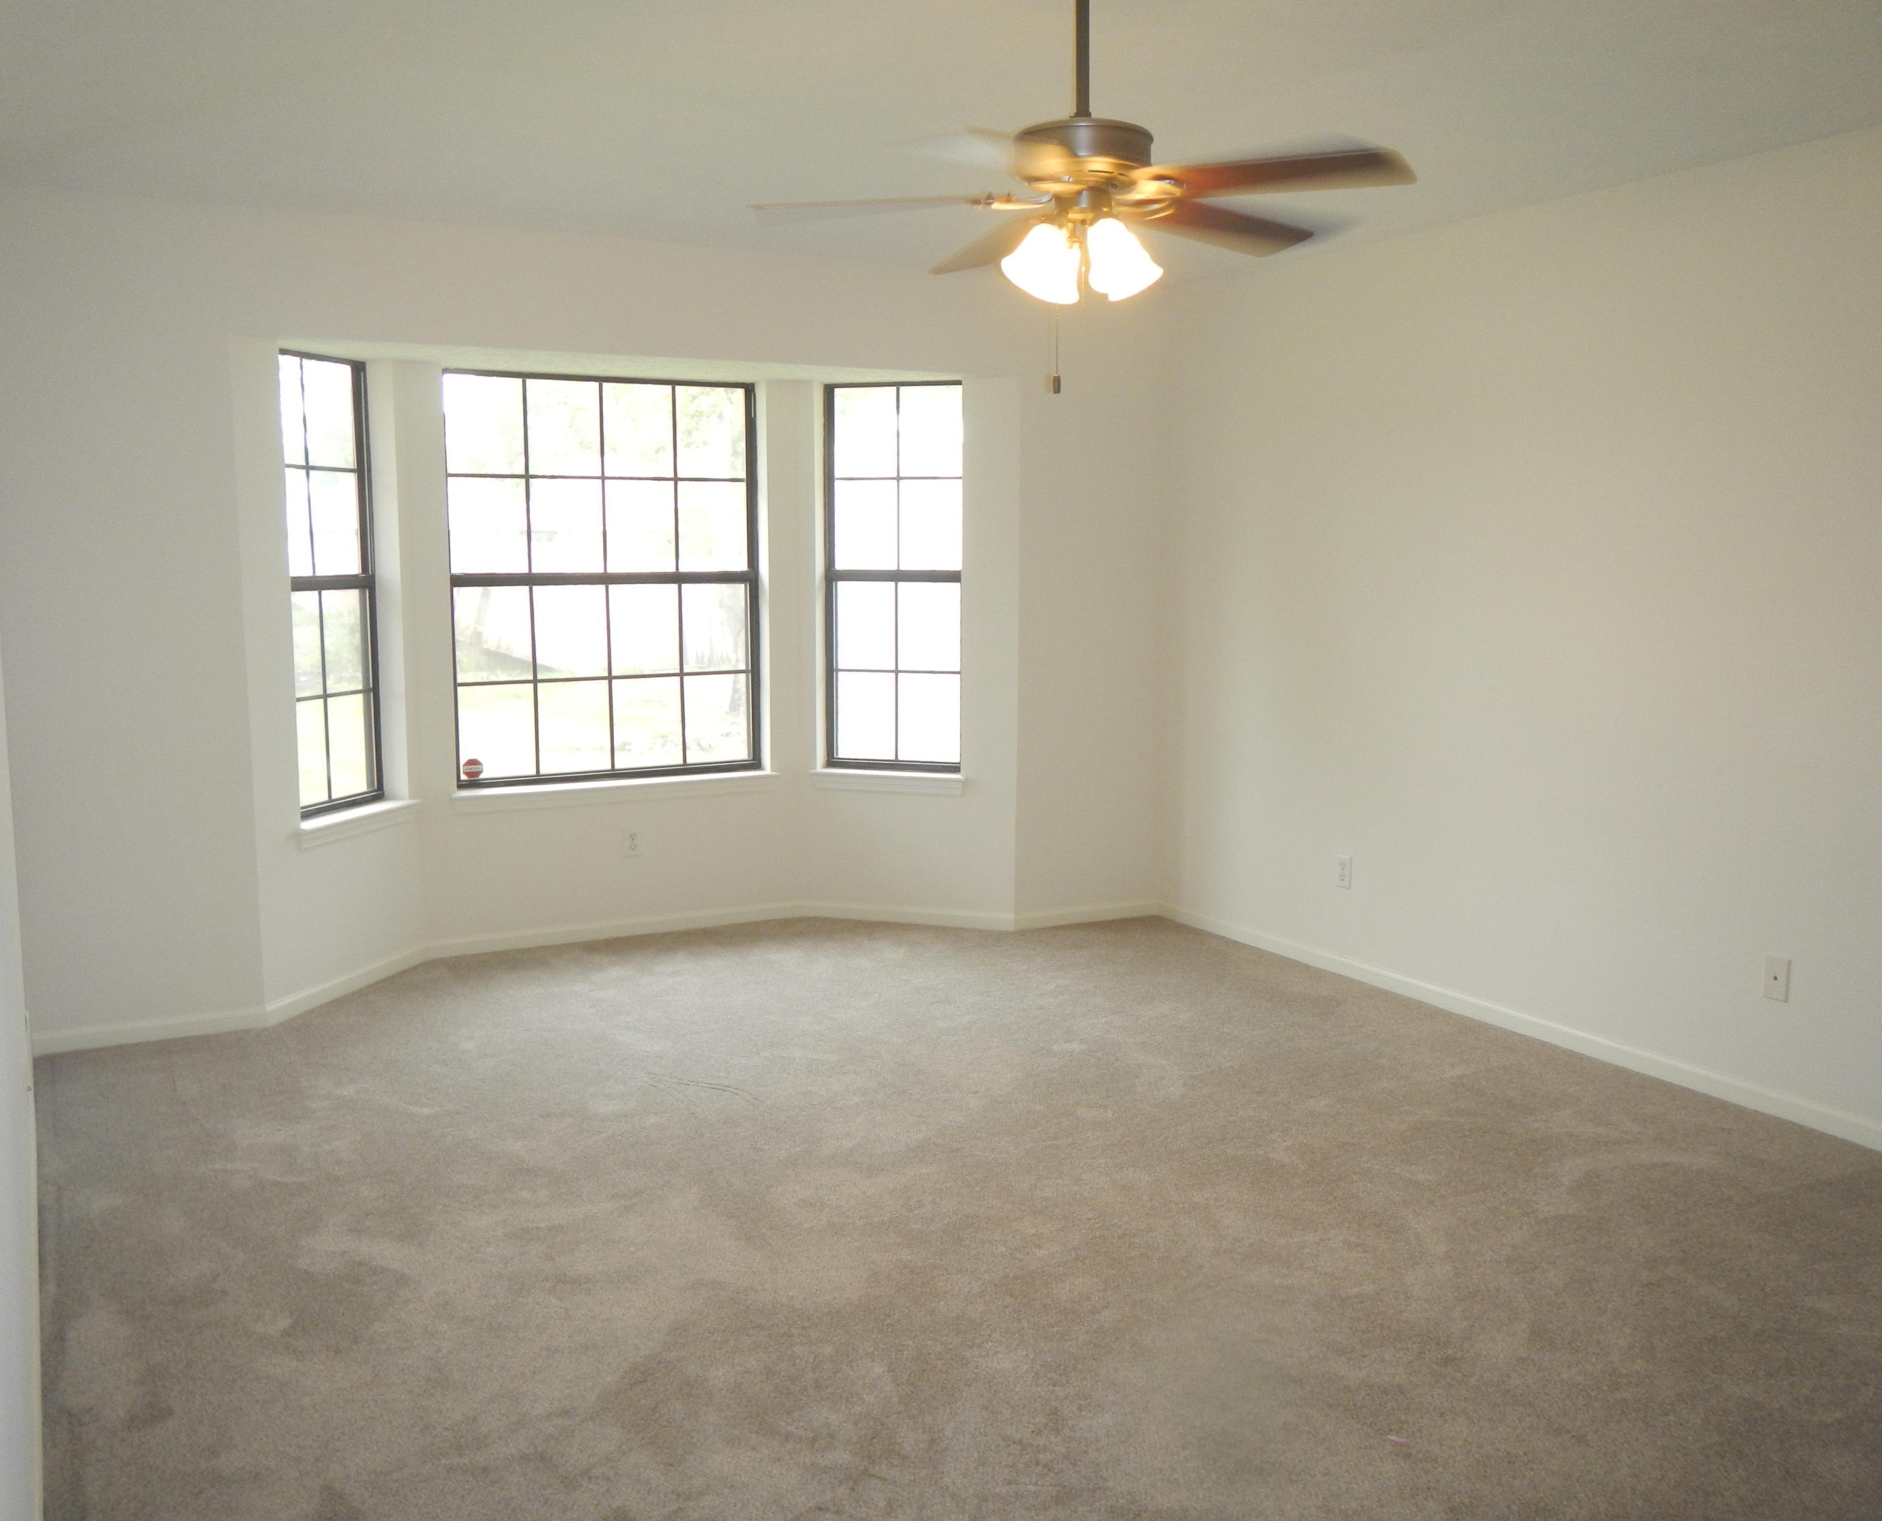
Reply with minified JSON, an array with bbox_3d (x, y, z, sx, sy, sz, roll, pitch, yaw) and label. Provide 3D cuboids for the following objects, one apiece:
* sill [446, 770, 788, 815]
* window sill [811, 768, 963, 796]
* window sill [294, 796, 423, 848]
[{"bbox_3d":[-1.219,0.118,6.214,1.253,0.070,0.137,-4,8,-28],"label":"sill"},{"bbox_3d":[-0.193,0.085,6.464,0.639,0.070,0.137,2,8,18],"label":"window sill"},{"bbox_3d":[-1.984,0.207,5.511,0.137,0.070,0.652,2,7,16],"label":"window sill"}]

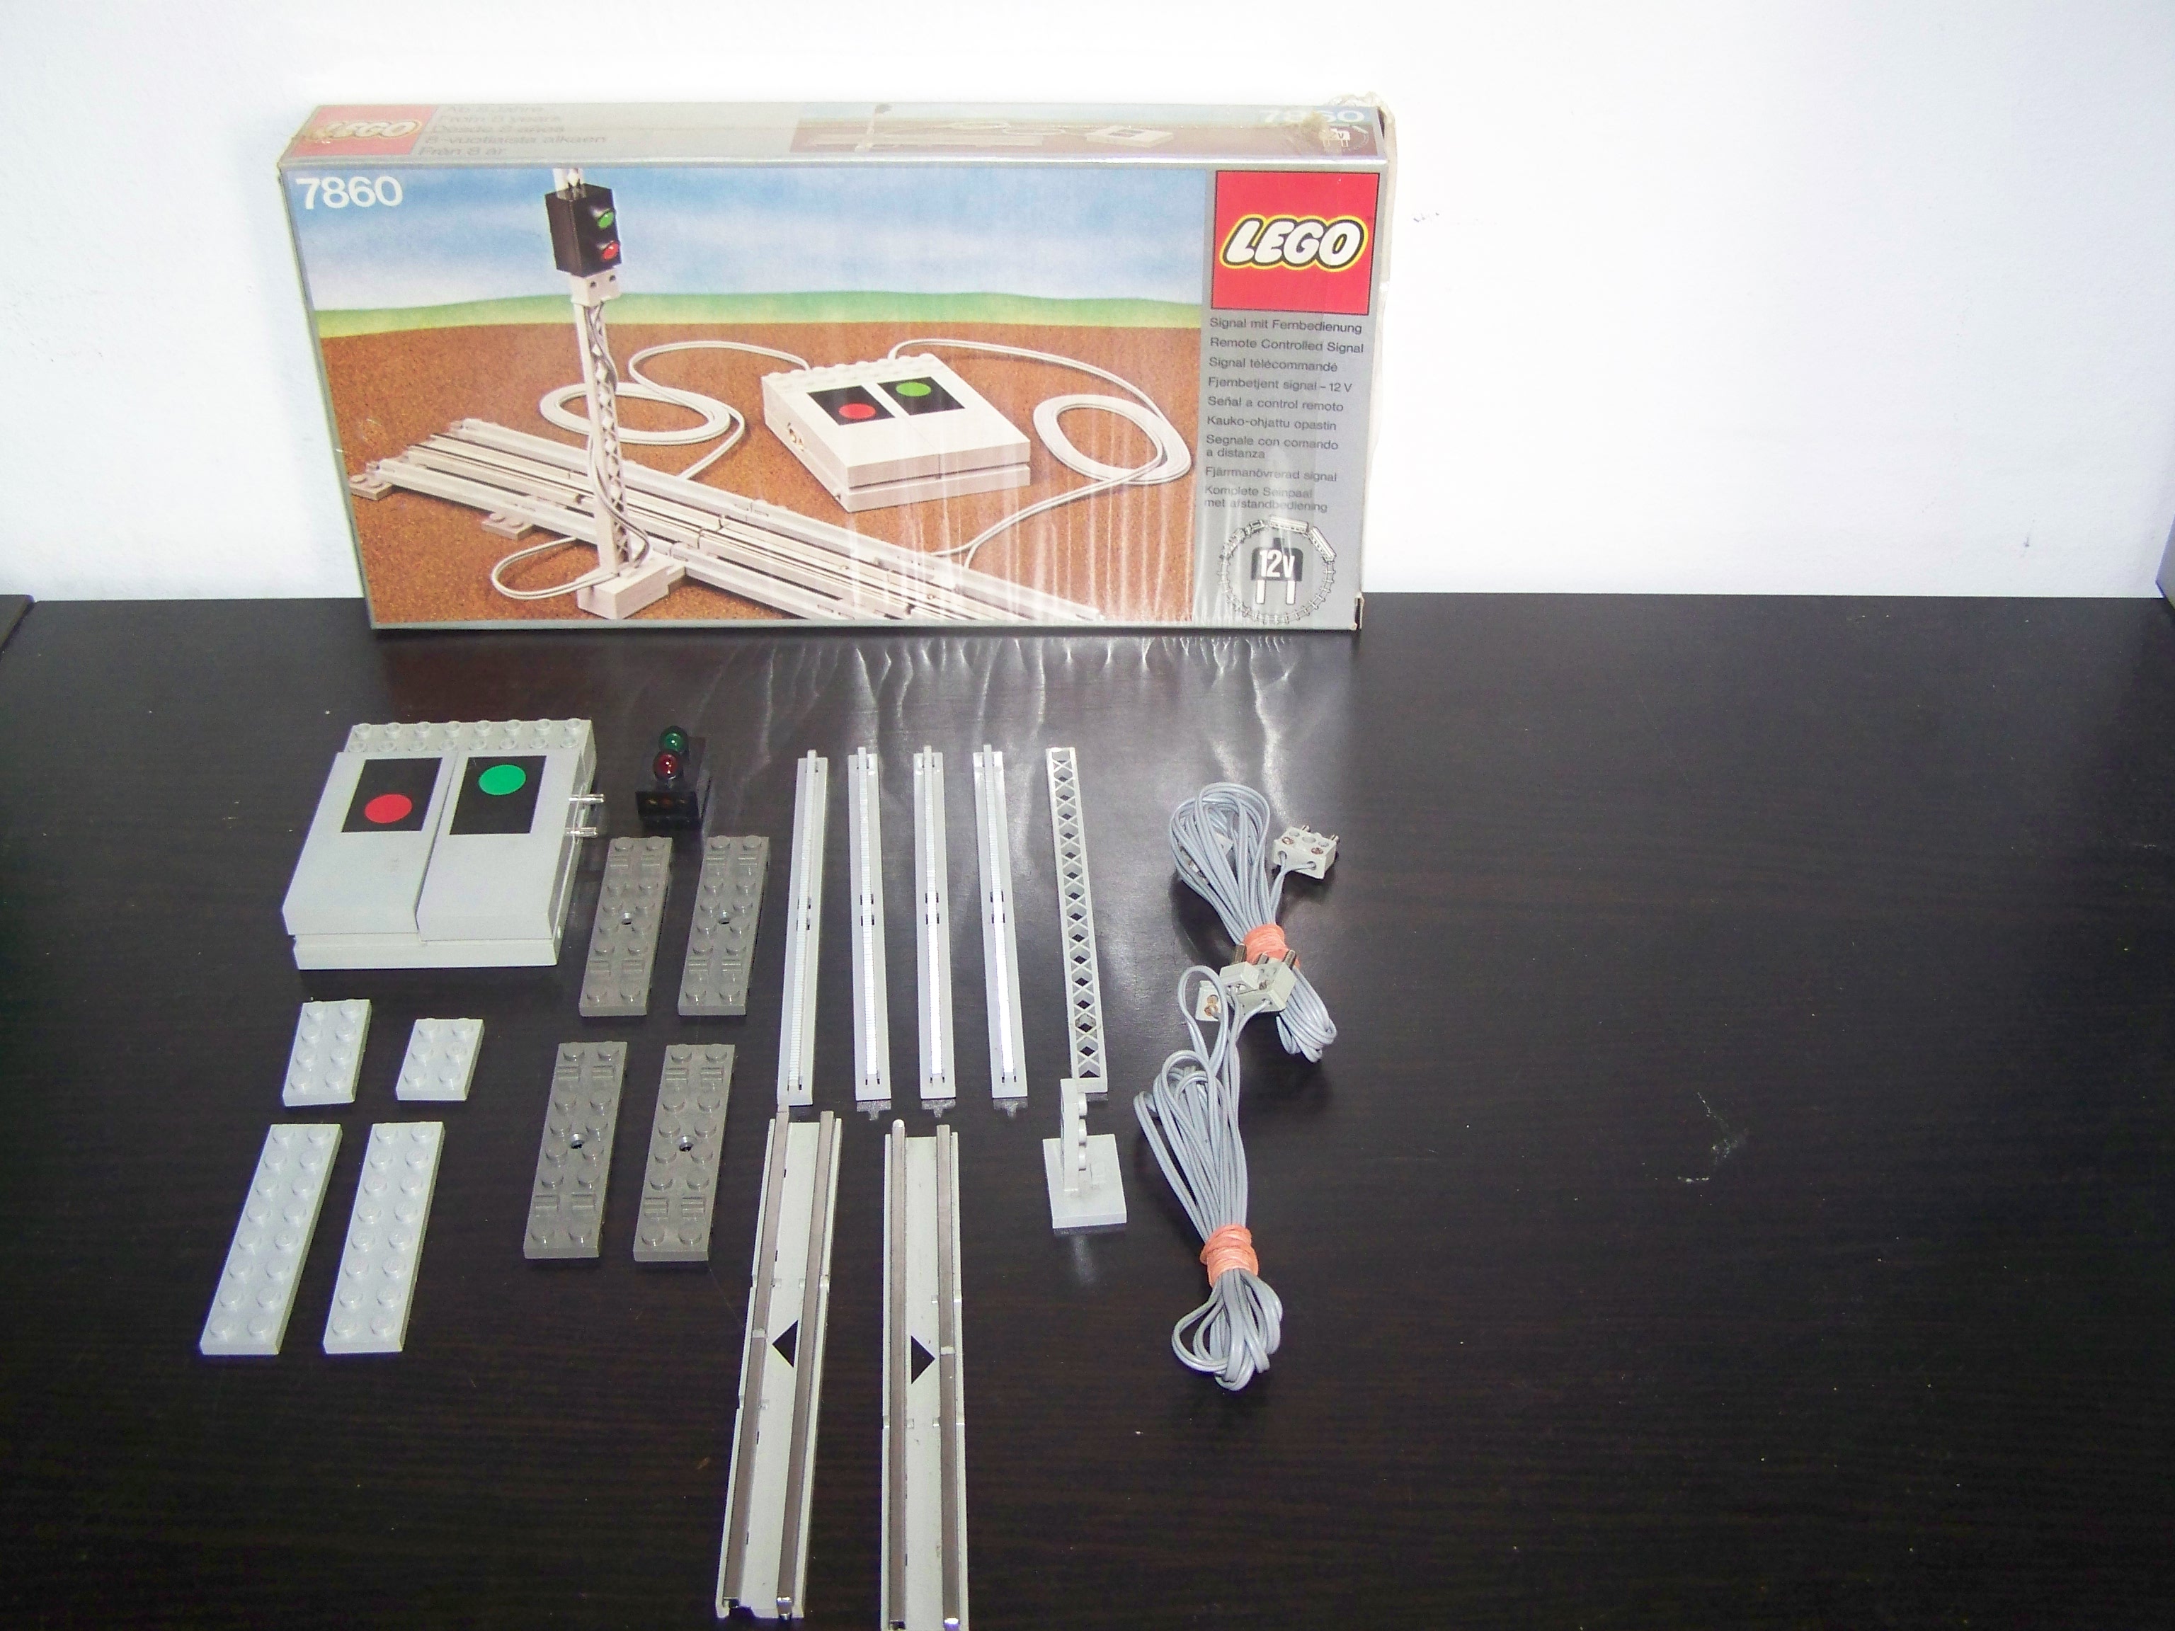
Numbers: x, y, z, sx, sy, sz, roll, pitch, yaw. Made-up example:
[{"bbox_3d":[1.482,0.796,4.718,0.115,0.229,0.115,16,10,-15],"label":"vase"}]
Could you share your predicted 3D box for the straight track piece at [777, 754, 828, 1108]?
[{"bbox_3d":[-0.072,0.025,0.606,0.008,0.007,0.128,-1,39,-3],"label":"straight track piece"}]

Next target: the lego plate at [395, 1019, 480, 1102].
[{"bbox_3d":[-0.153,0.057,0.564,0.016,0.005,0.024,0,38,-2],"label":"lego plate"}]

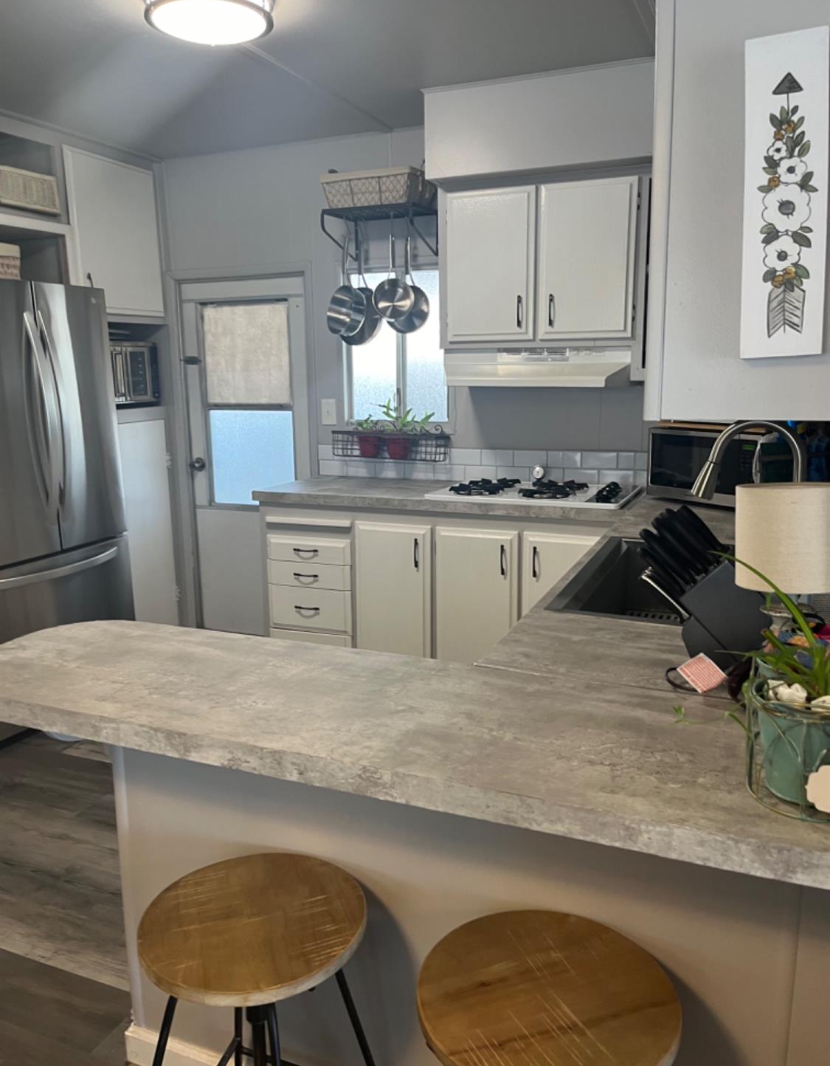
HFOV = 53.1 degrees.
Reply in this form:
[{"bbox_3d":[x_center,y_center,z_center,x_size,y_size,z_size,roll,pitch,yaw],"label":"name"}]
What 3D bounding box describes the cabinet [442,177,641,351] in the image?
[{"bbox_3d":[0.522,-1.073,3.374,0.790,0.627,0.340,4,12,22],"label":"cabinet"}]

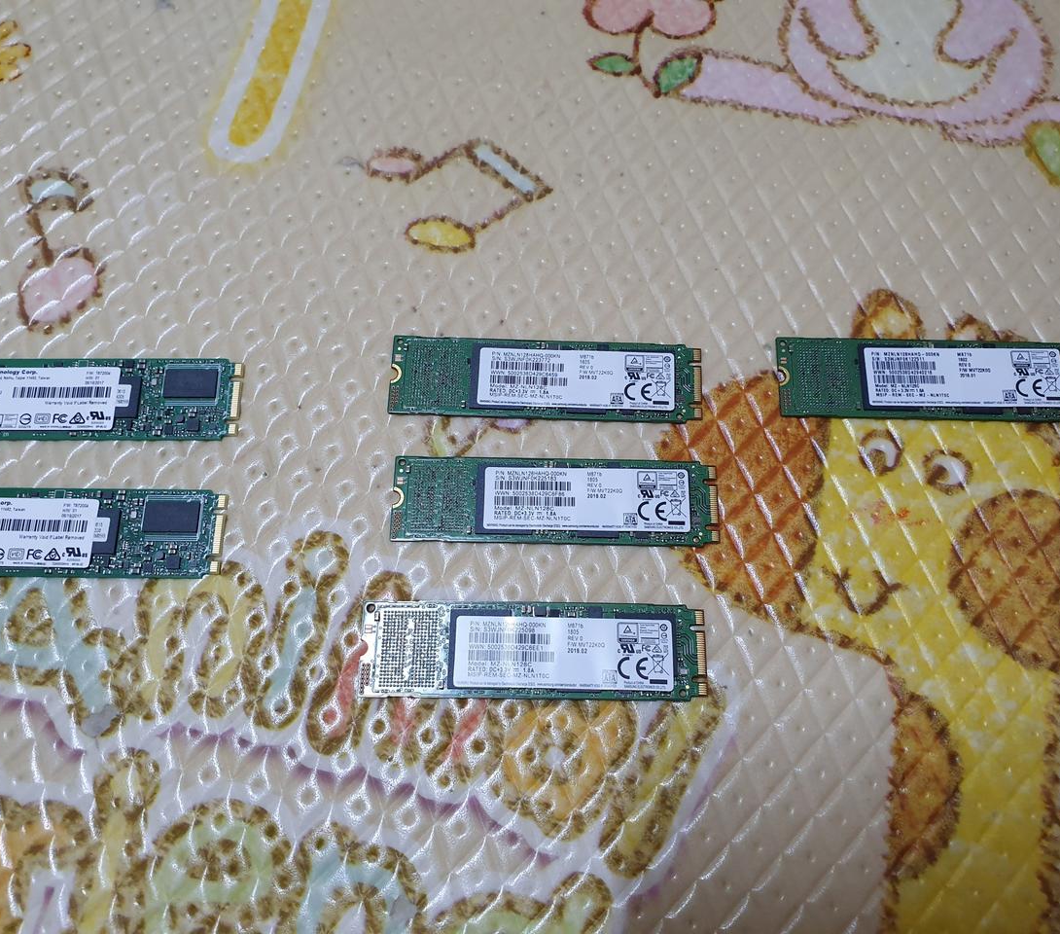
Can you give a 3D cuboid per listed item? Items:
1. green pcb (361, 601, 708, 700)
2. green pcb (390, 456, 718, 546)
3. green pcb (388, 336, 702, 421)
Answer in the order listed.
[{"bbox_3d":[0.001,0.042,0.217,0.080,0.003,0.022,1,70,0],"label":"green pcb"},{"bbox_3d":[0.006,0.008,0.229,0.080,0.003,0.022,1,70,0],"label":"green pcb"},{"bbox_3d":[0.004,-0.023,0.240,0.080,0.003,0.022,2,70,1],"label":"green pcb"}]

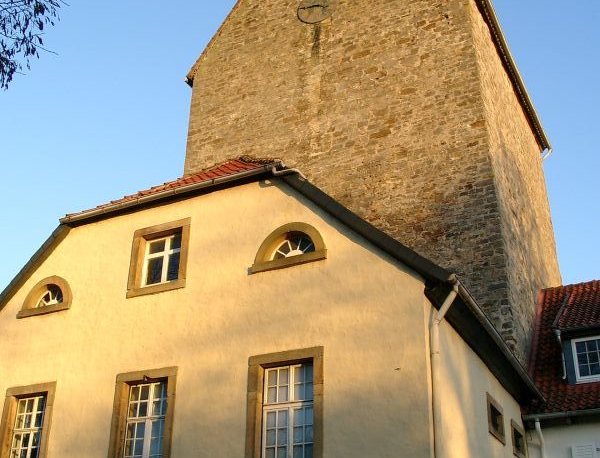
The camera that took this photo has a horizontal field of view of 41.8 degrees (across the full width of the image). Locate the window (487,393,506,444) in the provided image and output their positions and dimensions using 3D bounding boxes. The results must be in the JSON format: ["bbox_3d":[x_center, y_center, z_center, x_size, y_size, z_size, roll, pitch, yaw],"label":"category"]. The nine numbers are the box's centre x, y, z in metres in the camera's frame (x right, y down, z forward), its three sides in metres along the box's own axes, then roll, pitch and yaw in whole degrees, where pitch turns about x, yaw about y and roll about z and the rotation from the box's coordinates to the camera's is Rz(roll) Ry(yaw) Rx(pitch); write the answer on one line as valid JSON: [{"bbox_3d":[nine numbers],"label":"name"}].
[{"bbox_3d":[3.859,3.856,15.849,0.220,0.798,1.345,-11,-29,24],"label":"window"}]

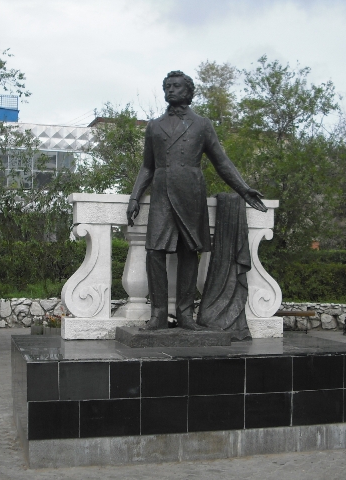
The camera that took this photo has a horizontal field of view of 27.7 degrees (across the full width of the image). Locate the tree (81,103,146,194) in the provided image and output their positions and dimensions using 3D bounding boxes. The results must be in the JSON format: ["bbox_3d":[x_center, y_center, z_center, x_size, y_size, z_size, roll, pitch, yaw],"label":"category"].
[{"bbox_3d":[-2.051,-1.506,25.500,2.541,6.968,2.600,0,-3,0],"label":"tree"}]

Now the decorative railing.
[{"bbox_3d":[0.004,0.306,7.605,2.340,1.480,0.430,1,-3,-13],"label":"decorative railing"}]

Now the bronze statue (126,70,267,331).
[{"bbox_3d":[0.239,-0.397,7.150,1.420,2.610,0.800,1,-3,-5],"label":"bronze statue"}]

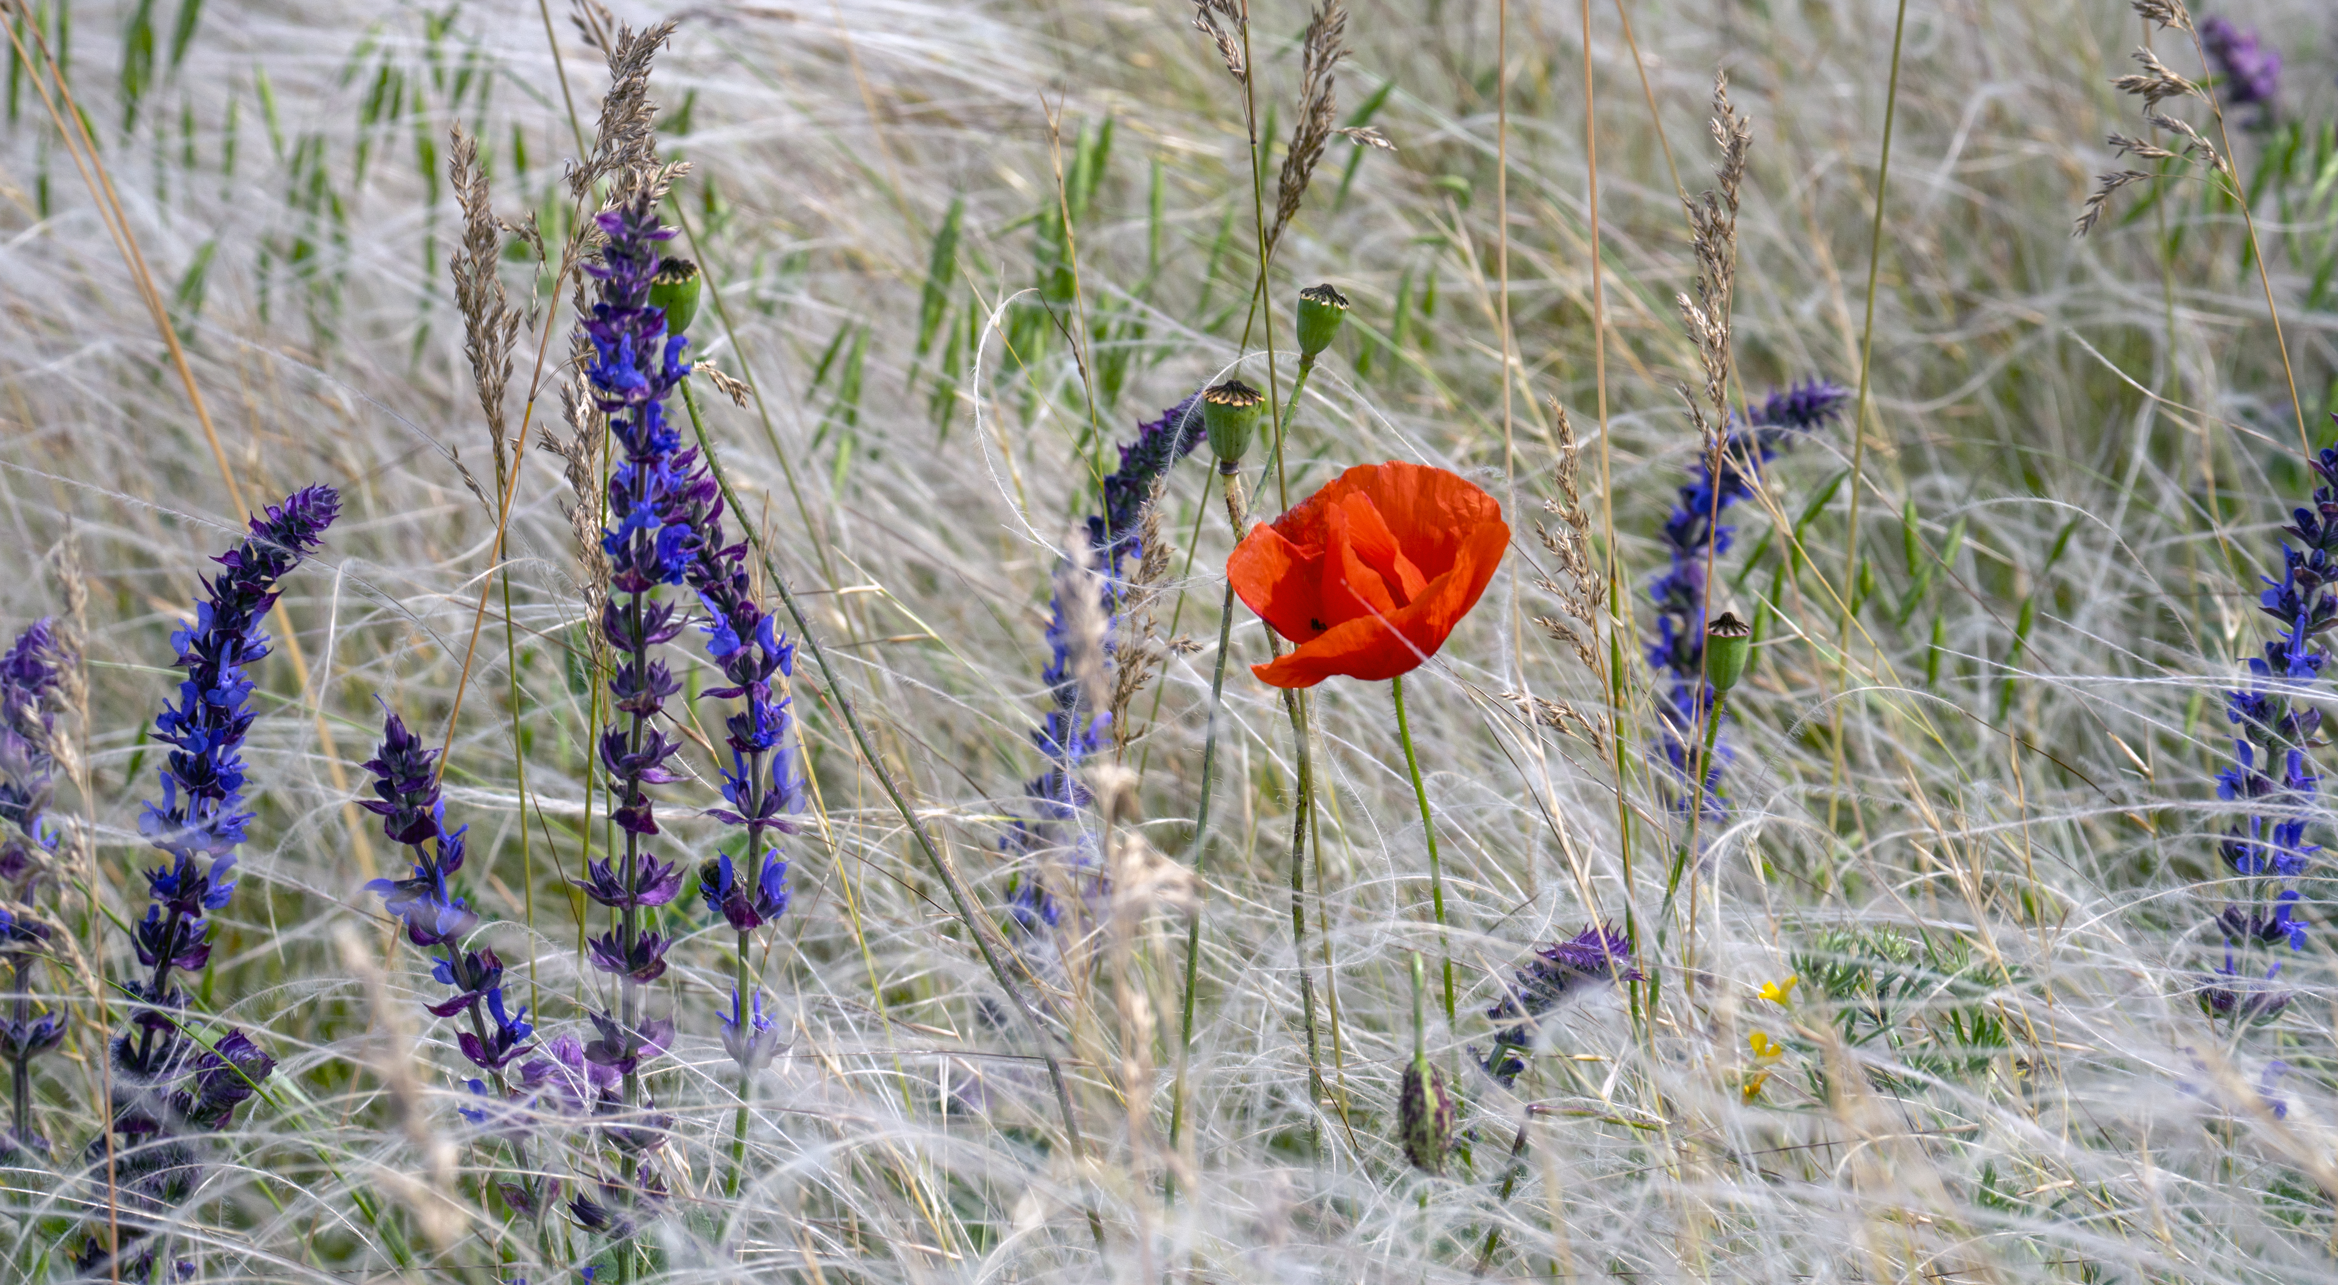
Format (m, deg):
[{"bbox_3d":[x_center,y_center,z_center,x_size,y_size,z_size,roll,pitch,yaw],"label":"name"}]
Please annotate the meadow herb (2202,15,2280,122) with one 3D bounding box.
[{"bbox_3d":[0.268,-0.143,3.800,0.020,0.028,0.019,-9,12,0],"label":"meadow herb"}]

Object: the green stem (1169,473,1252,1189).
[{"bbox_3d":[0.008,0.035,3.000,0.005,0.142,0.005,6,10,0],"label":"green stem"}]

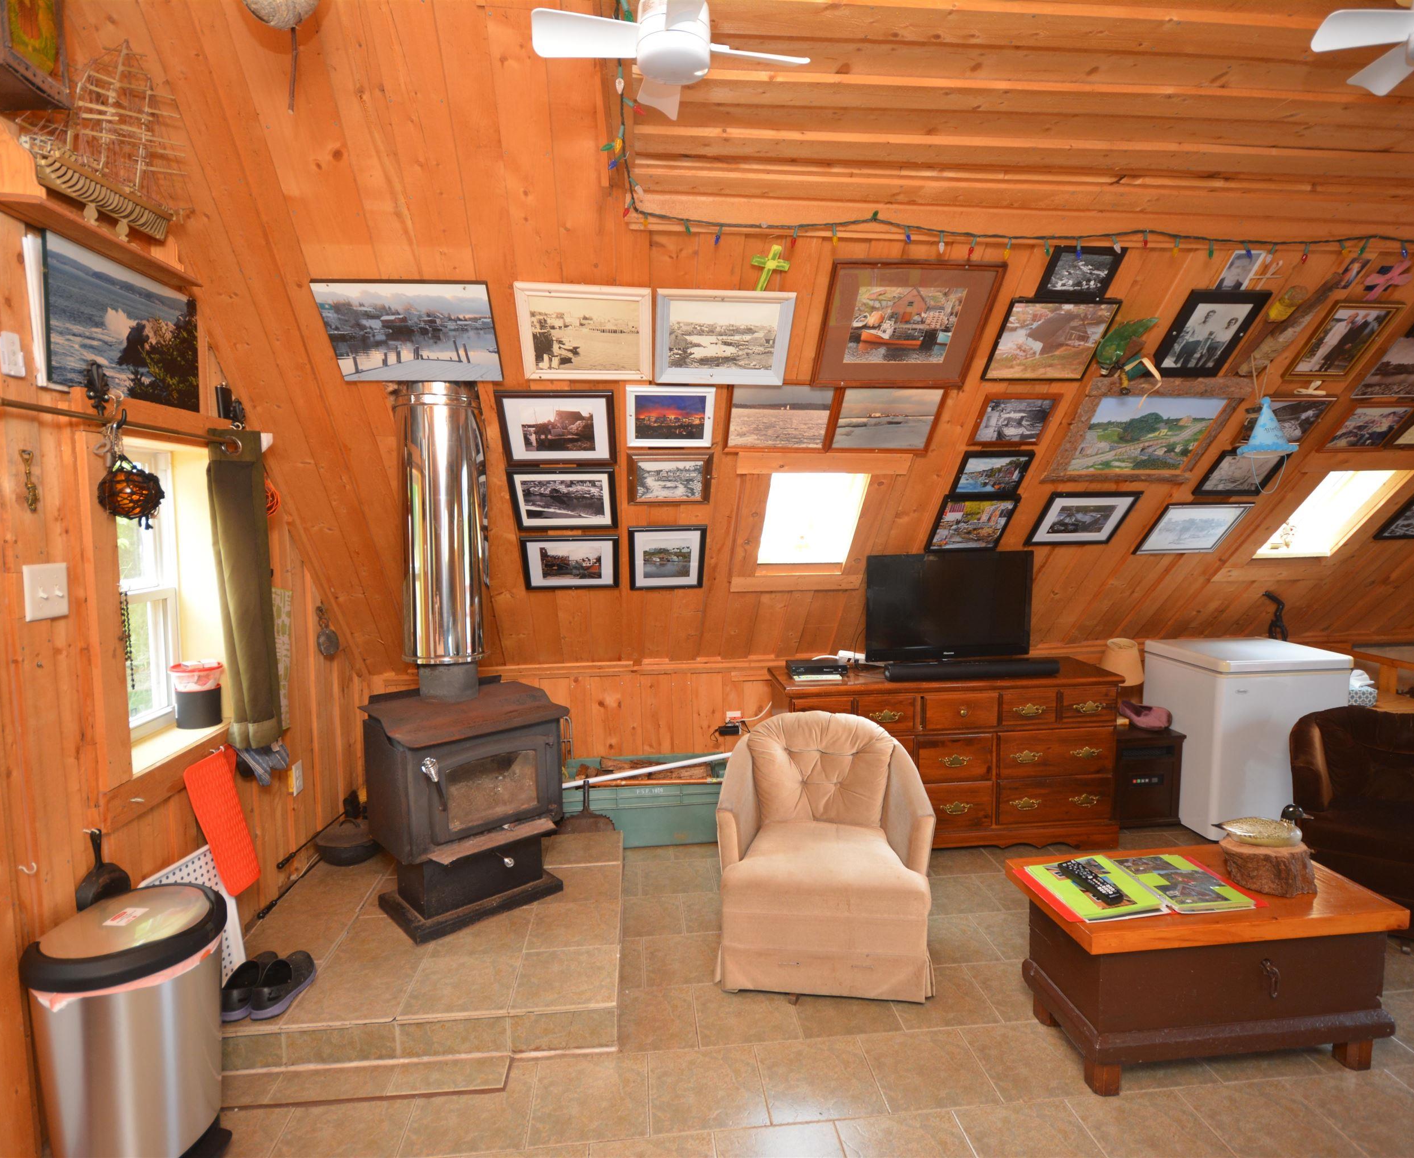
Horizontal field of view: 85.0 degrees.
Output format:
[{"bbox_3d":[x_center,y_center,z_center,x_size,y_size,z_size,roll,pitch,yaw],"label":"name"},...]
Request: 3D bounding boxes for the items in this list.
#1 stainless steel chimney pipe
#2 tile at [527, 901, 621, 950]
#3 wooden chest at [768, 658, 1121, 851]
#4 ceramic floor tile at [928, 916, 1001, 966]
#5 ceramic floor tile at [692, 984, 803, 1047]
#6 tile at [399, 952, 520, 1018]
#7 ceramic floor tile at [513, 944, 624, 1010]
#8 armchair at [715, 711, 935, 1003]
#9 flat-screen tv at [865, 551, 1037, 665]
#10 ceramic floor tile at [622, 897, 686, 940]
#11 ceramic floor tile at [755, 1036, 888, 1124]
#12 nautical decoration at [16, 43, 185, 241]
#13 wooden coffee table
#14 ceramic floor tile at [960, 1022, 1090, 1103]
[{"bbox_3d":[-0.963,-0.130,2.782,0.282,1.129,0.282,-1,5,-5],"label":"stainless steel chimney pipe"},{"bbox_3d":[-0.450,1.179,2.630,0.301,0.010,0.301,-1,4,-6],"label":"tile"},{"bbox_3d":[1.089,0.815,3.636,1.529,0.760,0.500,-1,5,-2],"label":"wooden chest"},{"bbox_3d":[0.835,1.272,2.697,0.300,0.010,0.300,-1,5,-5],"label":"ceramic floor tile"},{"bbox_3d":[0.116,1.310,2.330,0.300,0.010,0.300,-1,5,-5],"label":"ceramic floor tile"},{"bbox_3d":[-0.714,1.208,2.299,0.301,0.010,0.301,-1,4,-6],"label":"tile"},{"bbox_3d":[-0.418,1.202,2.329,0.301,0.010,0.301,-1,4,-6],"label":"ceramic floor tile"},{"bbox_3d":[0.395,0.905,2.677,0.683,0.749,0.752,0,5,7],"label":"armchair"},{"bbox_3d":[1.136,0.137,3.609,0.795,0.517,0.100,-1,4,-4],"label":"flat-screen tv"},{"bbox_3d":[-0.249,1.273,2.900,0.267,0.010,0.300,-1,5,-5],"label":"ceramic floor tile"},{"bbox_3d":[0.303,1.363,2.103,0.301,0.010,0.301,-1,4,-6],"label":"ceramic floor tile"},{"bbox_3d":[-1.394,-1.041,1.823,0.168,0.485,0.629,-1,5,-5],"label":"nautical decoration"},{"bbox_3d":[1.440,1.117,2.293,0.924,0.429,0.482,-1,4,-6],"label":"wooden coffee table"},{"bbox_3d":[0.911,1.352,2.167,0.301,0.010,0.301,-1,4,-6],"label":"ceramic floor tile"}]

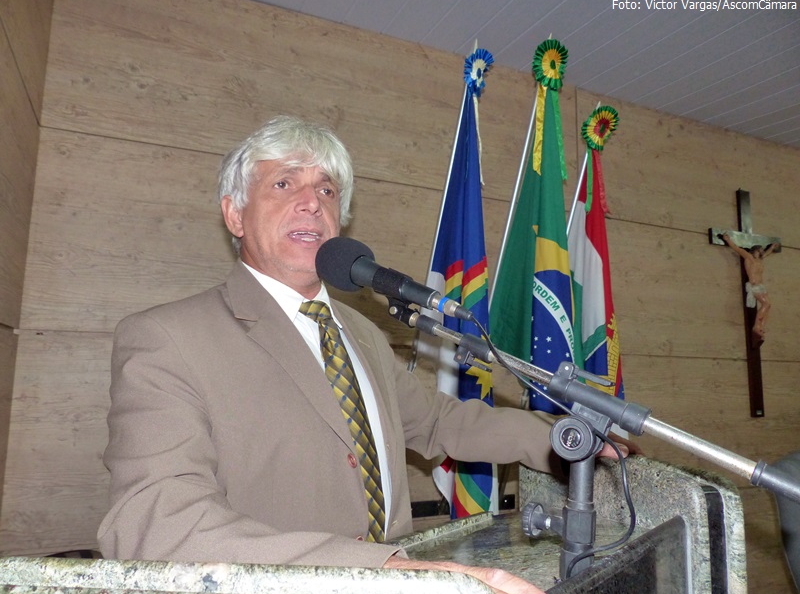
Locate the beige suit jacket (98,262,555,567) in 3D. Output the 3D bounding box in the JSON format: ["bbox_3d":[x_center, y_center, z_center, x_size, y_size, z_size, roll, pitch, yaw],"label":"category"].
[{"bbox_3d":[-0.025,0.305,0.920,0.790,0.730,0.460,8,-11,-44],"label":"beige suit jacket"}]

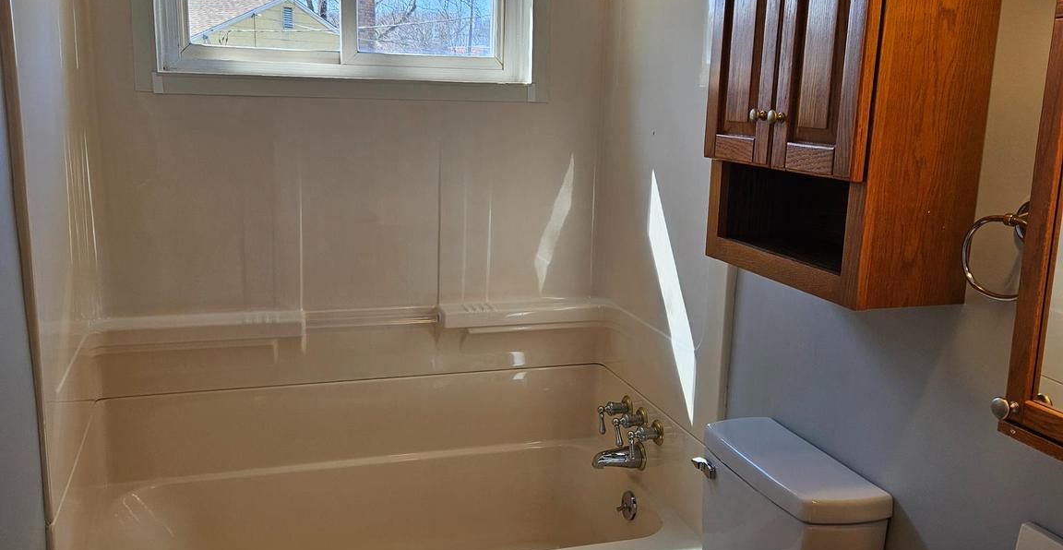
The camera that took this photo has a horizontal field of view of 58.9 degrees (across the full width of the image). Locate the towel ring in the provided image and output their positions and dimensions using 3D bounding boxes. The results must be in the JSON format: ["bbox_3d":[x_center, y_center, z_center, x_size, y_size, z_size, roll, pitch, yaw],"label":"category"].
[{"bbox_3d":[0.697,-0.033,1.364,0.073,0.145,0.130,-2,12,-17],"label":"towel ring"}]

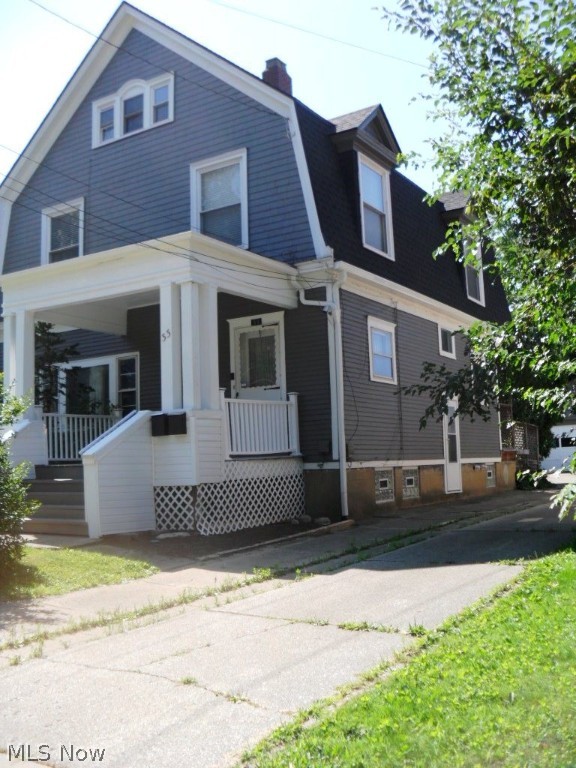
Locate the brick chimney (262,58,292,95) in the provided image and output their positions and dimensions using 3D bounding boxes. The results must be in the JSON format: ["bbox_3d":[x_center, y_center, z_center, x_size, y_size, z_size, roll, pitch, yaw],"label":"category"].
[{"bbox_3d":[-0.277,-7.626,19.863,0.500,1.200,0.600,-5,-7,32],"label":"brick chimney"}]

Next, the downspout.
[{"bbox_3d":[0.555,0.170,13.041,0.850,4.080,0.180,-5,-7,32],"label":"downspout"}]

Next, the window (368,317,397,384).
[{"bbox_3d":[1.802,-0.607,14.565,0.110,1.170,1.140,-5,-7,32],"label":"window"}]

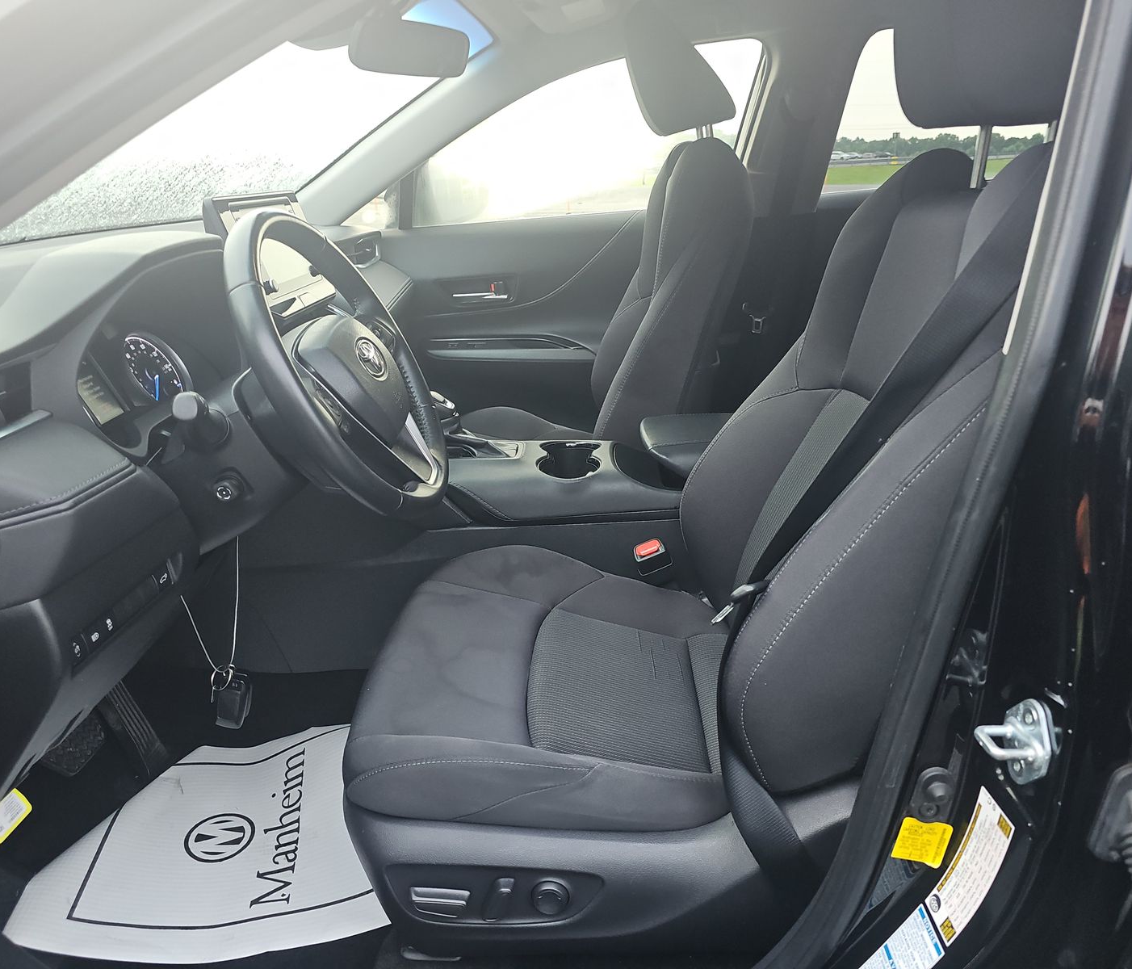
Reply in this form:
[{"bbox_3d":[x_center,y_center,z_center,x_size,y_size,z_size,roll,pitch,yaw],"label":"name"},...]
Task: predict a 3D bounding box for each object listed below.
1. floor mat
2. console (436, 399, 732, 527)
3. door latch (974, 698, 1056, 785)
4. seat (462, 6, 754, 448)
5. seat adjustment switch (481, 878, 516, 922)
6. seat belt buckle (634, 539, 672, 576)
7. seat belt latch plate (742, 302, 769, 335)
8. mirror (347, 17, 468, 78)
[{"bbox_3d":[-0.418,0.456,1.178,0.540,0.050,0.420,-3,21,-8],"label":"floor mat"},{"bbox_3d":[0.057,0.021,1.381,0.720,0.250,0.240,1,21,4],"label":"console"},{"bbox_3d":[0.303,0.174,0.586,0.040,0.063,0.043,-1,18,-4],"label":"door latch"},{"bbox_3d":[0.032,-0.307,1.651,0.660,1.100,0.530,1,21,4],"label":"seat"},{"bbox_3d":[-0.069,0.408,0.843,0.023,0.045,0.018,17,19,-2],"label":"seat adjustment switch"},{"bbox_3d":[0.133,0.108,1.280,0.050,0.075,0.030,-17,32,15],"label":"seat belt buckle"},{"bbox_3d":[0.427,-0.370,1.933,0.060,0.078,0.020,3,22,9],"label":"seat belt latch plate"},{"bbox_3d":[-0.210,-0.590,1.170,0.040,0.066,0.240,14,25,22],"label":"mirror"}]

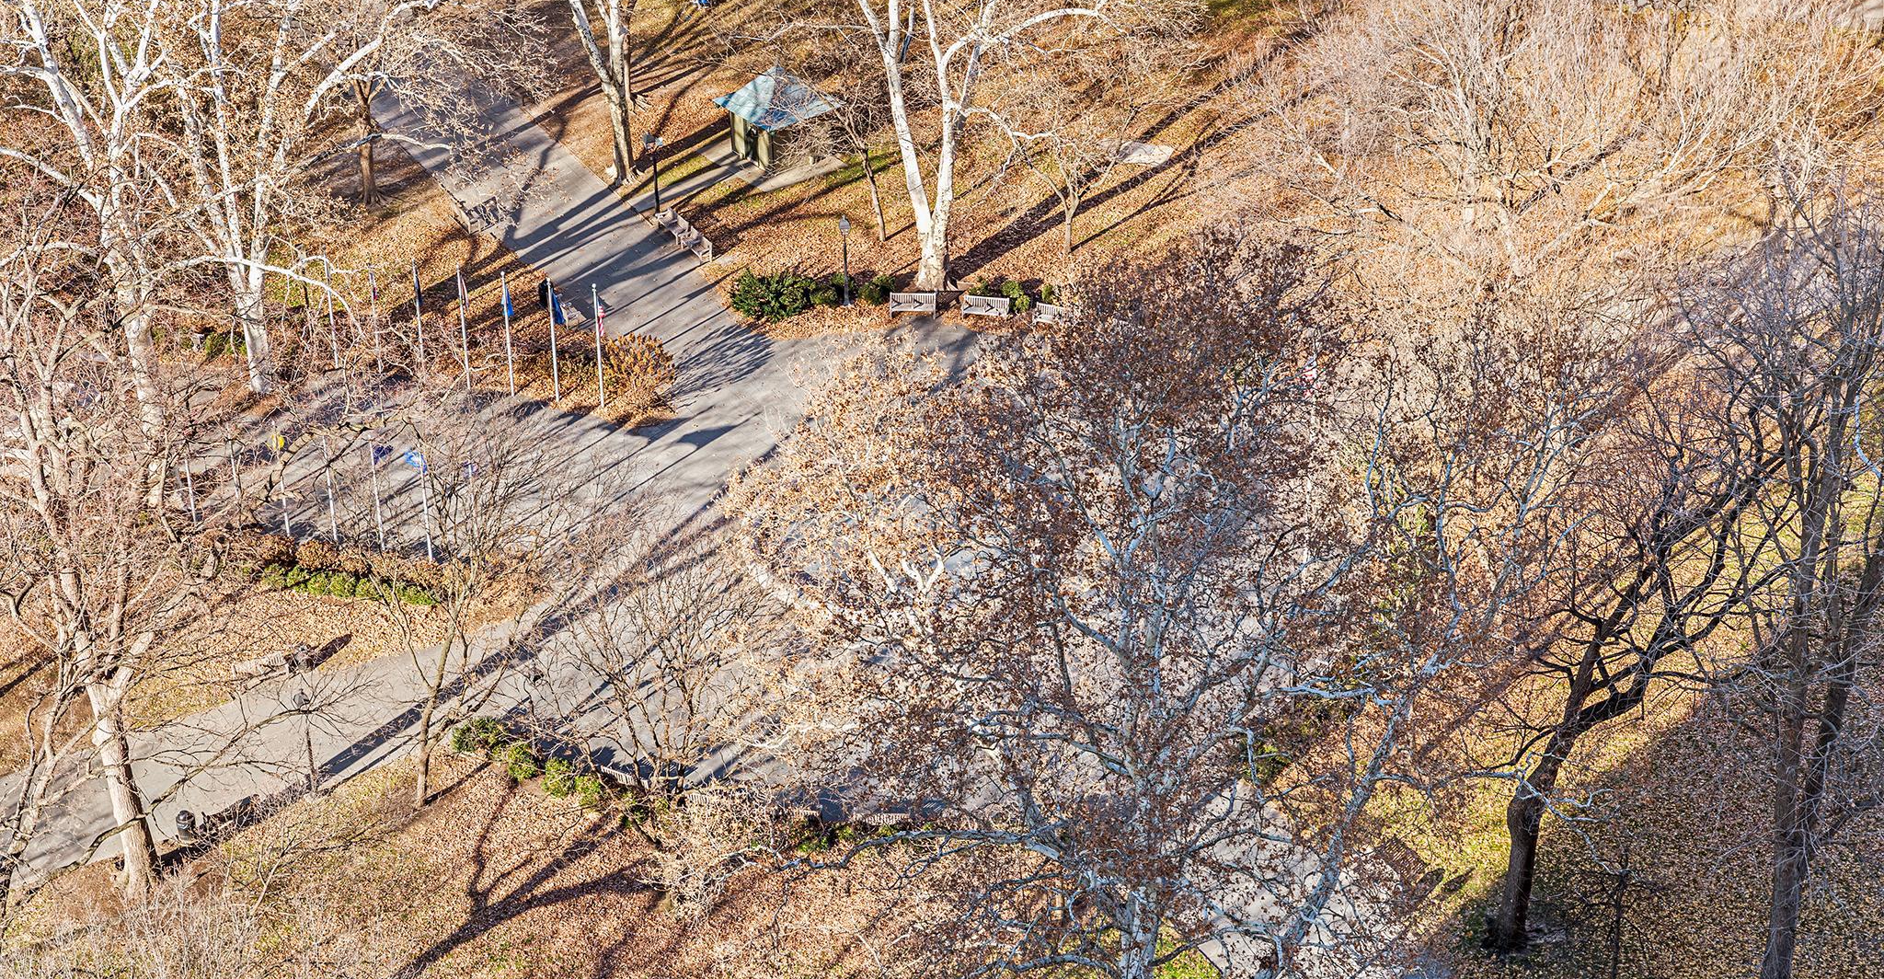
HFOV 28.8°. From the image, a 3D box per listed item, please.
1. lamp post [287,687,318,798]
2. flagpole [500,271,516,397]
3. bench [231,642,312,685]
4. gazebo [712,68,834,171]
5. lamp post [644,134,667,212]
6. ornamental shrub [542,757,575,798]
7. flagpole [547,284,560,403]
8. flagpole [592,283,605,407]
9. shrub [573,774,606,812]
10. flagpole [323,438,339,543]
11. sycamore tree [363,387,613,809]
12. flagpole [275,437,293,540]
[{"bbox_3d":[-21.372,8.525,123.622,0.460,4.319,0.460,-1,32,0],"label":"lamp post"},{"bbox_3d":[-16.852,-5.970,142.468,0.160,5.550,0.160,0,34,0],"label":"flagpole"},{"bbox_3d":[-23.826,6.251,128.473,1.900,0.880,0.680,-19,38,-25],"label":"bench"},{"bbox_3d":[-7.390,-16.414,159.127,3.650,4.300,3.650,-27,42,-34],"label":"gazebo"},{"bbox_3d":[-12.032,-13.270,154.736,0.850,4.000,0.500,11,35,16],"label":"lamp post"},{"bbox_3d":[-13.072,9.629,124.652,1.100,1.150,1.100,-1,32,0],"label":"ornamental shrub"},{"bbox_3d":[-15.063,-5.754,142.131,0.160,5.550,0.160,0,34,0],"label":"flagpole"},{"bbox_3d":[-13.269,-5.521,141.769,0.160,5.550,0.160,0,34,0],"label":"flagpole"},{"bbox_3d":[-11.783,10.152,122.444,1.100,1.050,1.100,0,34,0],"label":"shrub"},{"bbox_3d":[-22.670,0.144,135.596,0.120,5.619,0.120,8,34,14],"label":"flagpole"},{"bbox_3d":[-14.601,4.861,120.763,7.800,13.400,7.400,-1,32,0],"label":"sycamore tree"},{"bbox_3d":[-24.511,-0.125,136.063,0.120,5.619,0.120,8,34,14],"label":"flagpole"}]

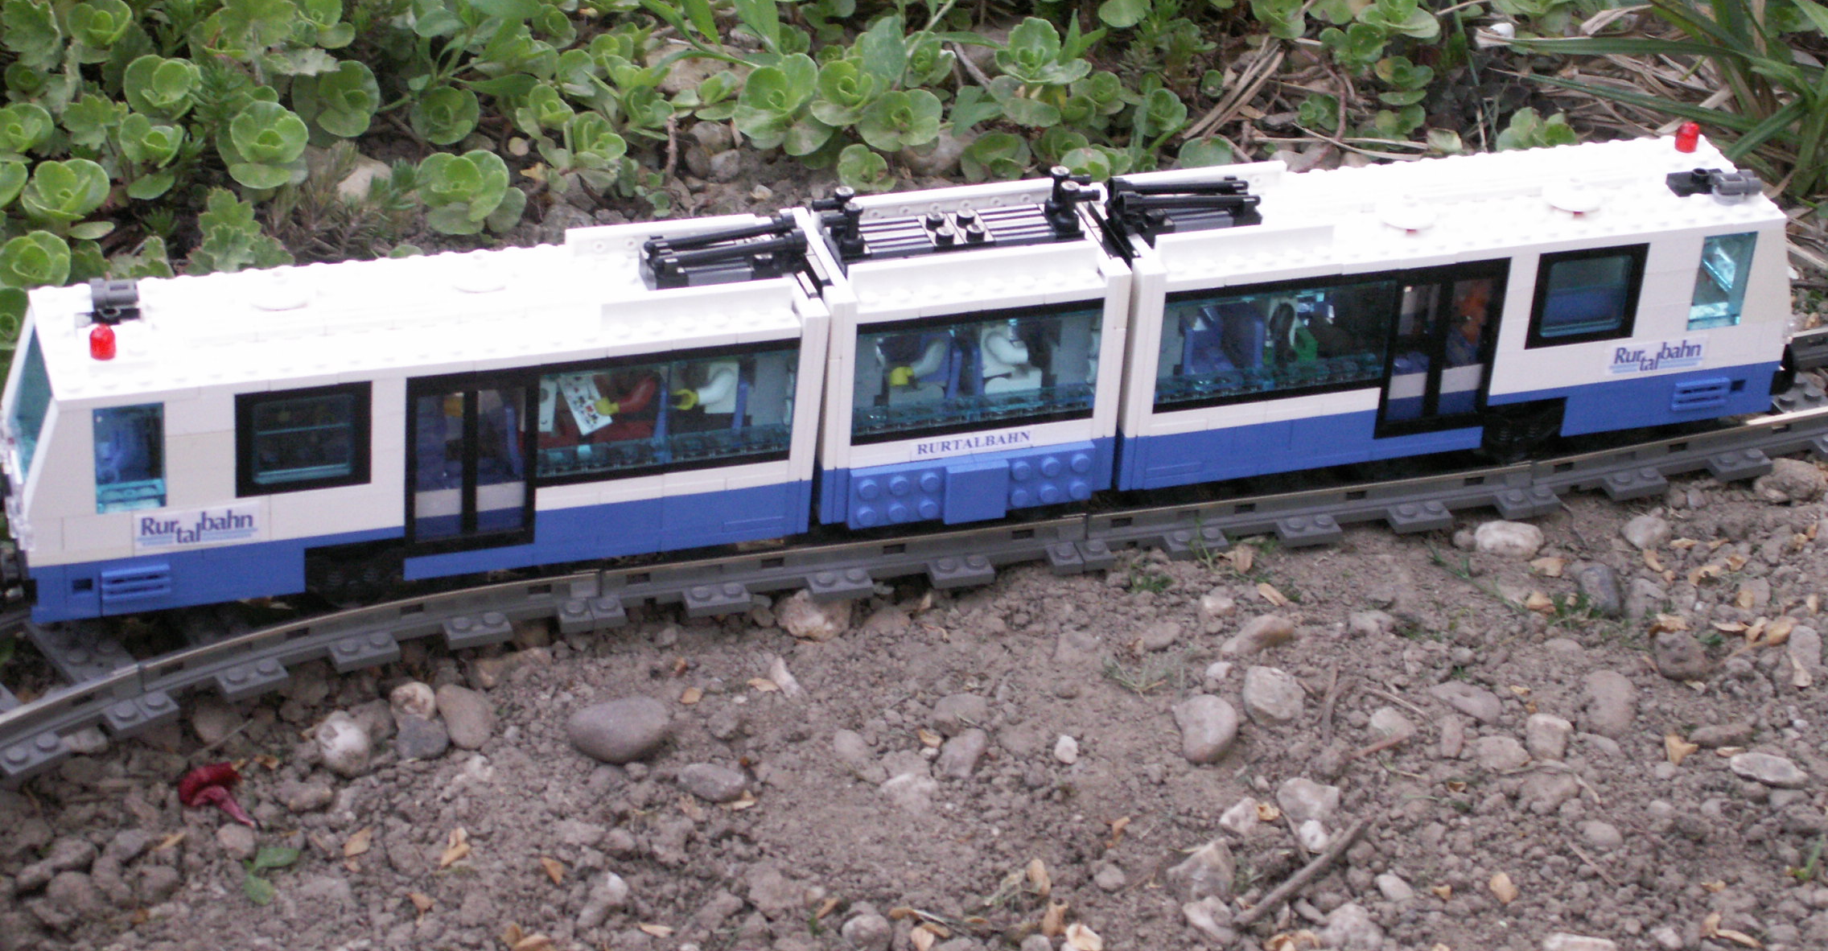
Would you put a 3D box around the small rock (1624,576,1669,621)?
[{"bbox_3d":[0.190,0.032,0.850,0.011,0.009,0.015,12,34,13],"label":"small rock"}]

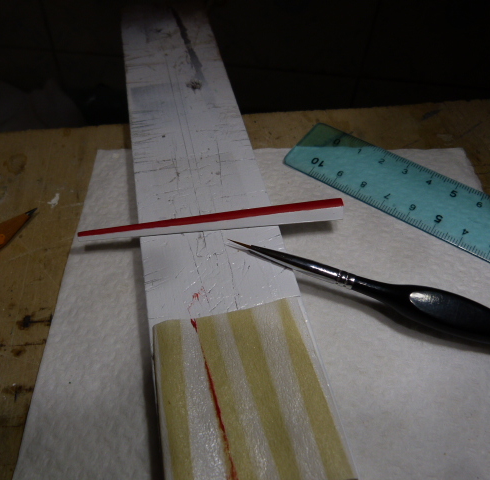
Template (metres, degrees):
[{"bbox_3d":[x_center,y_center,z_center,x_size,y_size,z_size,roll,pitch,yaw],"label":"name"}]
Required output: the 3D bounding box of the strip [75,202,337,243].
[{"bbox_3d":[-0.010,-0.007,0.149,0.086,0.006,0.004,-5,53,-7],"label":"strip"}]

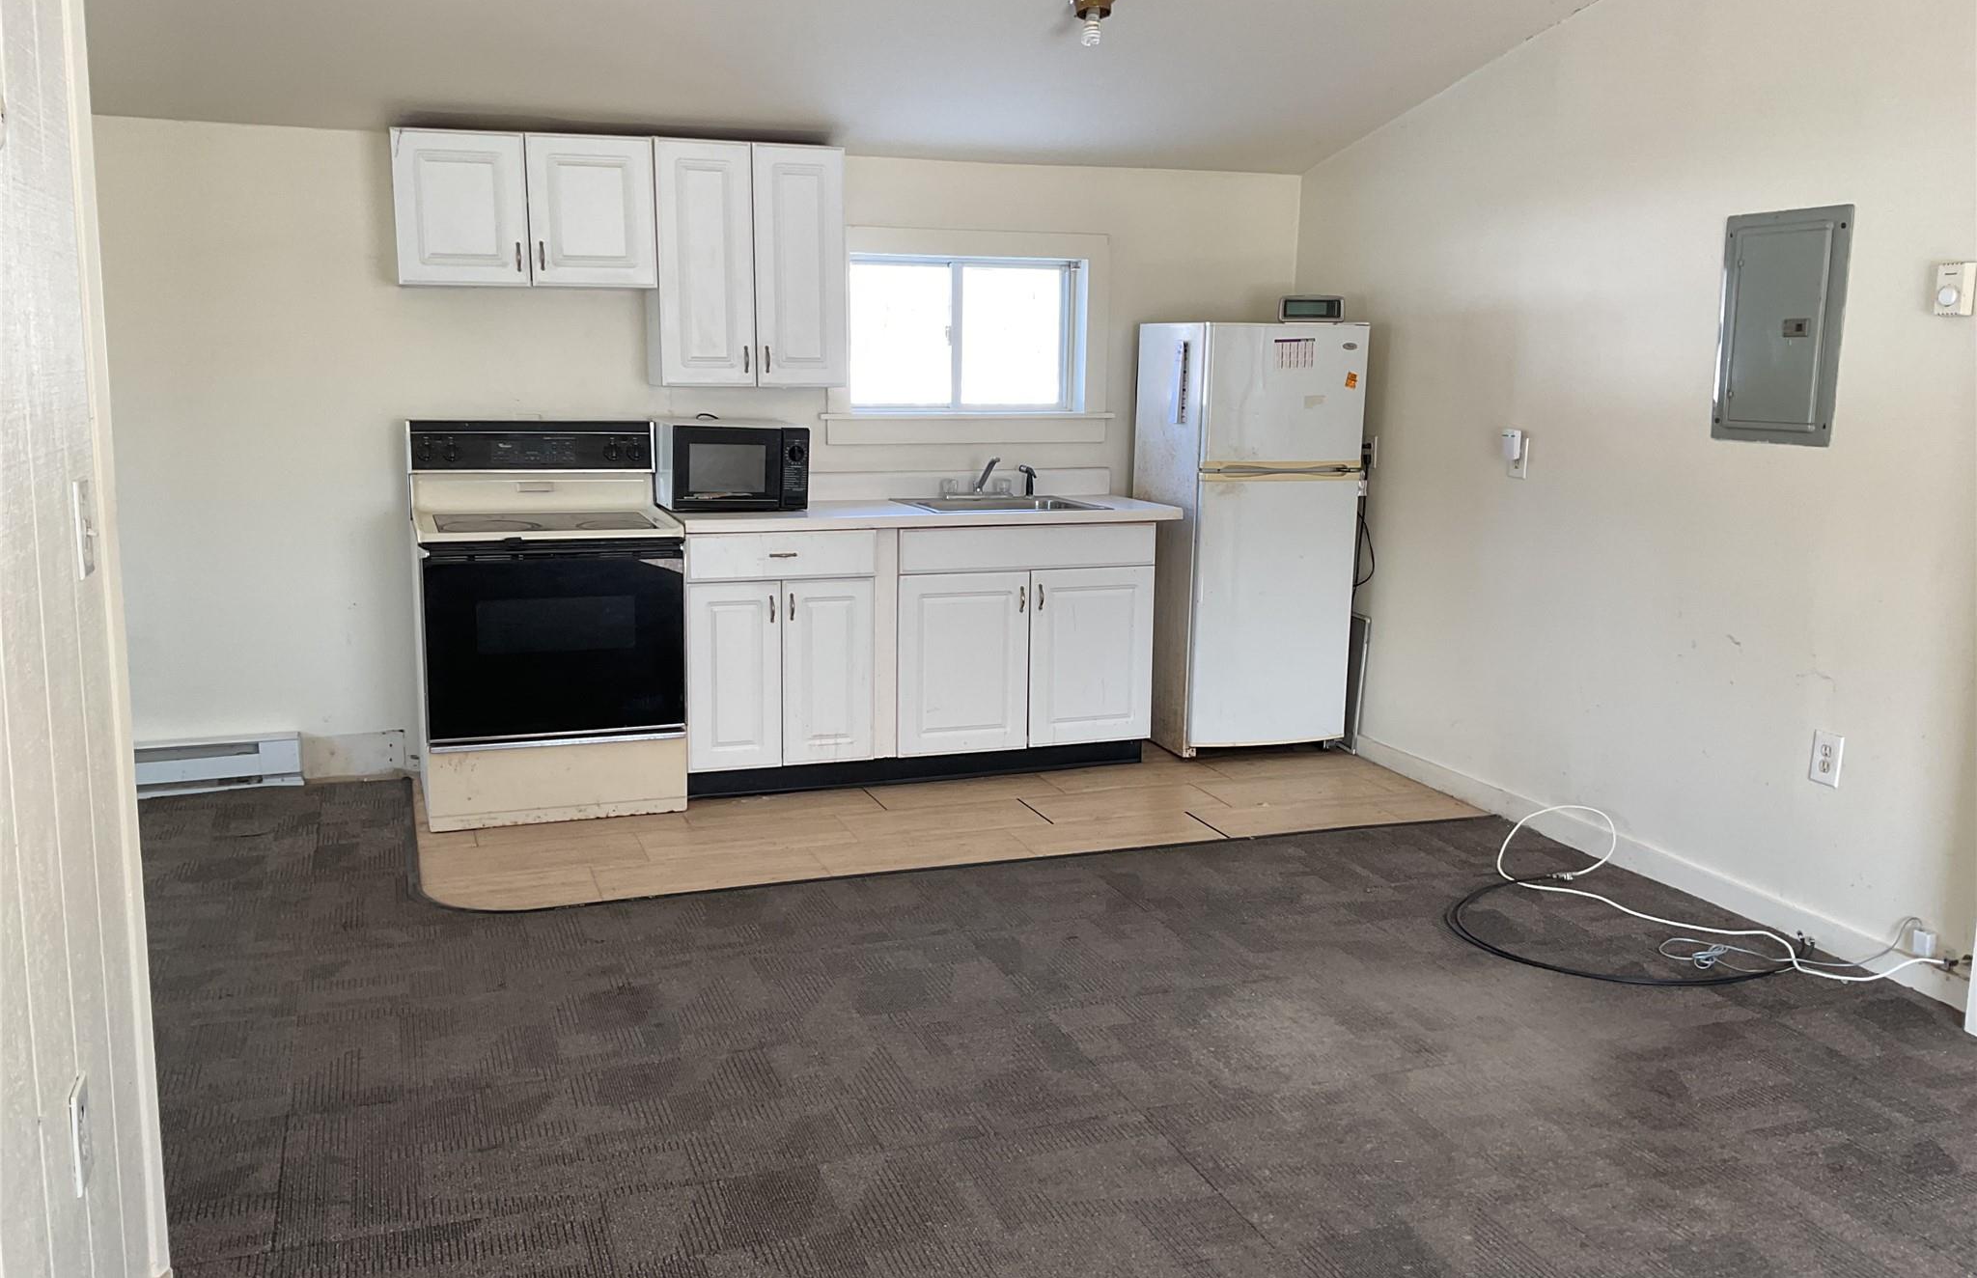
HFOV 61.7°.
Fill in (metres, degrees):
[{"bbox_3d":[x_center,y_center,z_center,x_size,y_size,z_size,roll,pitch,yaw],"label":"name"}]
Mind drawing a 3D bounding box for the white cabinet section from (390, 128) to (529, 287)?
[{"bbox_3d":[-1.584,-1.294,4.987,0.382,0.455,0.020,-3,11,-19],"label":"white cabinet section"}]

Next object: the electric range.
[{"bbox_3d":[-1.391,-0.074,5.227,0.765,1.188,0.665,-3,11,-19],"label":"electric range"}]

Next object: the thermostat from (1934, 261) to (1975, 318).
[{"bbox_3d":[2.129,-0.771,3.651,0.040,0.108,0.062,-3,11,-19],"label":"thermostat"}]

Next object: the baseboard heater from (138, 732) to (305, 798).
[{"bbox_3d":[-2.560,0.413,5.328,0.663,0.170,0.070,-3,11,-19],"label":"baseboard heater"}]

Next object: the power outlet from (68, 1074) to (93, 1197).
[{"bbox_3d":[-1.070,0.585,1.954,0.008,0.115,0.072,-3,11,-19],"label":"power outlet"}]

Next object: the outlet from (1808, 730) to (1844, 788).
[{"bbox_3d":[2.038,0.291,4.033,0.007,0.124,0.079,-3,11,-19],"label":"outlet"}]

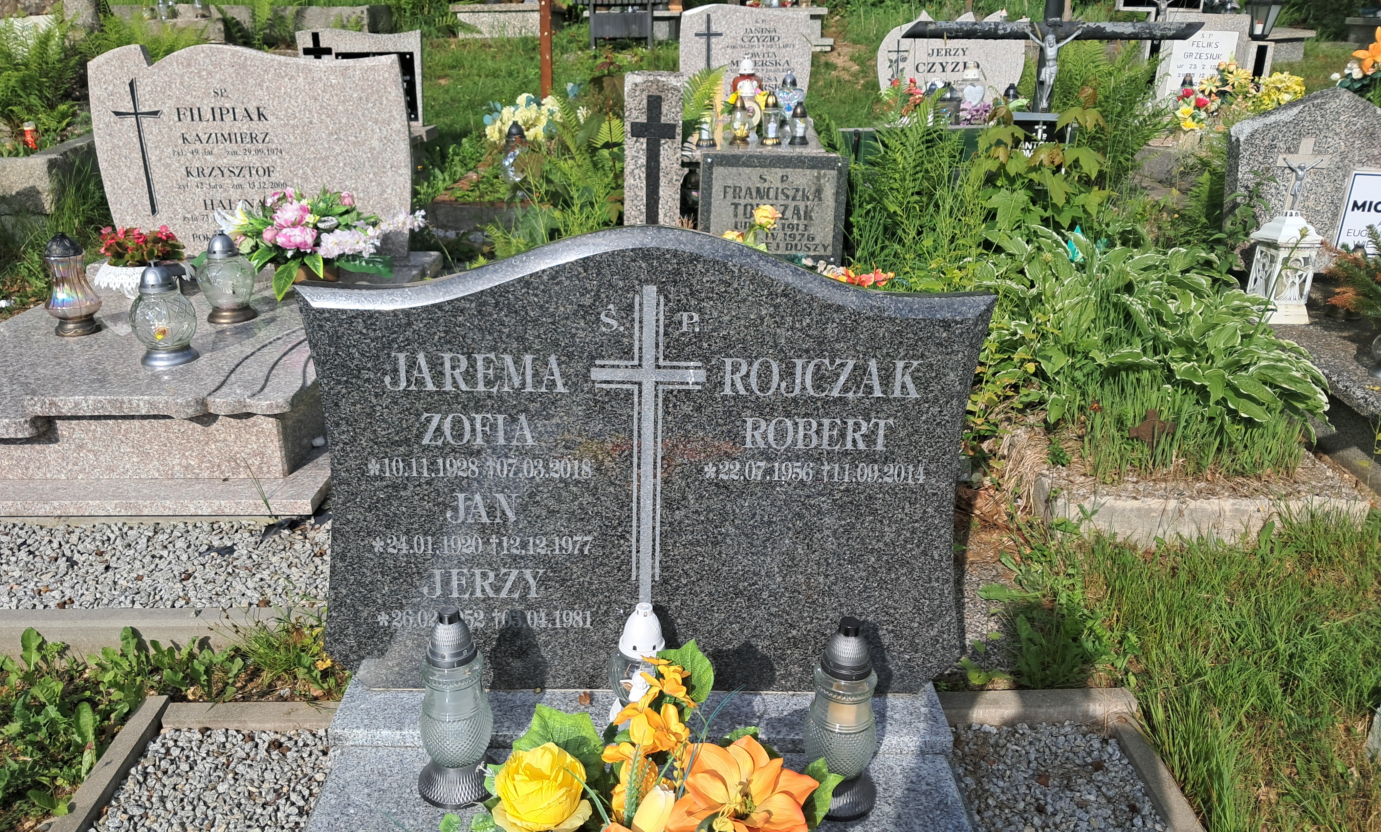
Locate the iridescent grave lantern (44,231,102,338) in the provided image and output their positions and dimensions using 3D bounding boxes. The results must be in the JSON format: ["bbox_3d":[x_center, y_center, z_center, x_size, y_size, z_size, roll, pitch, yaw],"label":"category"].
[{"bbox_3d":[-2.032,-0.432,3.534,0.180,0.318,0.180,0,17,0],"label":"iridescent grave lantern"}]

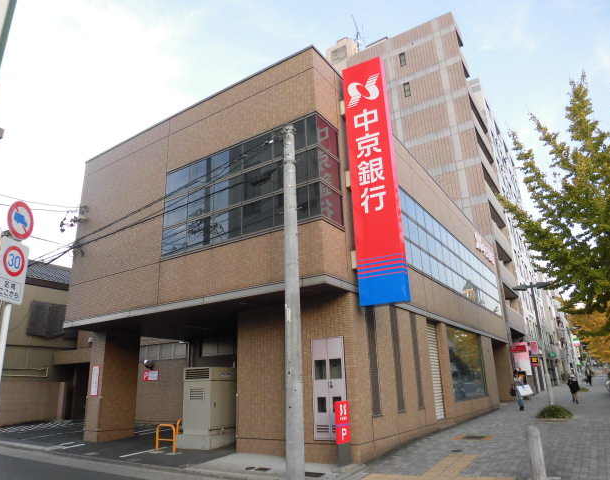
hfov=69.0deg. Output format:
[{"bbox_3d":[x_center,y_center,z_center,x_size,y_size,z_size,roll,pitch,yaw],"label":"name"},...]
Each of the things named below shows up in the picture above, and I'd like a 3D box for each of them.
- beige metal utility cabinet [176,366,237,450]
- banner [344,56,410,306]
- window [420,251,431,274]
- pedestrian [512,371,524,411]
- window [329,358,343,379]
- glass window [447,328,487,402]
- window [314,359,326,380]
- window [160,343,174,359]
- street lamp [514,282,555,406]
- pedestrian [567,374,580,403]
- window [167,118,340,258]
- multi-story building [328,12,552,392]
[{"bbox_3d":[-2.579,4.583,12.287,1.170,2.045,1.250,-13,-21,31],"label":"beige metal utility cabinet"},{"bbox_3d":[1.528,-1.468,10.011,0.970,5.930,0.280,-13,-21,31],"label":"banner"},{"bbox_3d":[3.962,0.810,14.503,0.060,0.678,0.923,-13,-21,31],"label":"window"},{"bbox_3d":[10.009,7.060,20.817,0.500,1.732,0.400,-13,-21,31],"label":"pedestrian"},{"bbox_3d":[0.652,2.676,9.198,0.307,0.411,0.040,-13,-21,31],"label":"window"},{"bbox_3d":[6.128,4.687,16.659,0.120,2.430,4.700,-13,-21,31],"label":"glass window"},{"bbox_3d":[0.327,2.756,9.394,0.296,0.416,0.040,-13,-21,31],"label":"window"},{"bbox_3d":[-6.148,4.970,19.729,0.856,0.609,0.080,-13,-21,31],"label":"window"},{"bbox_3d":[9.894,4.463,18.676,1.500,5.376,0.300,-13,-21,31],"label":"street lamp"},{"bbox_3d":[15.335,8.511,25.319,0.520,1.539,0.380,-13,-21,31],"label":"pedestrian"},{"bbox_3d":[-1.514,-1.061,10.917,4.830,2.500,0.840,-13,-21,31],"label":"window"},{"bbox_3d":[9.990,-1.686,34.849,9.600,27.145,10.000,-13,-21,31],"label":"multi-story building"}]

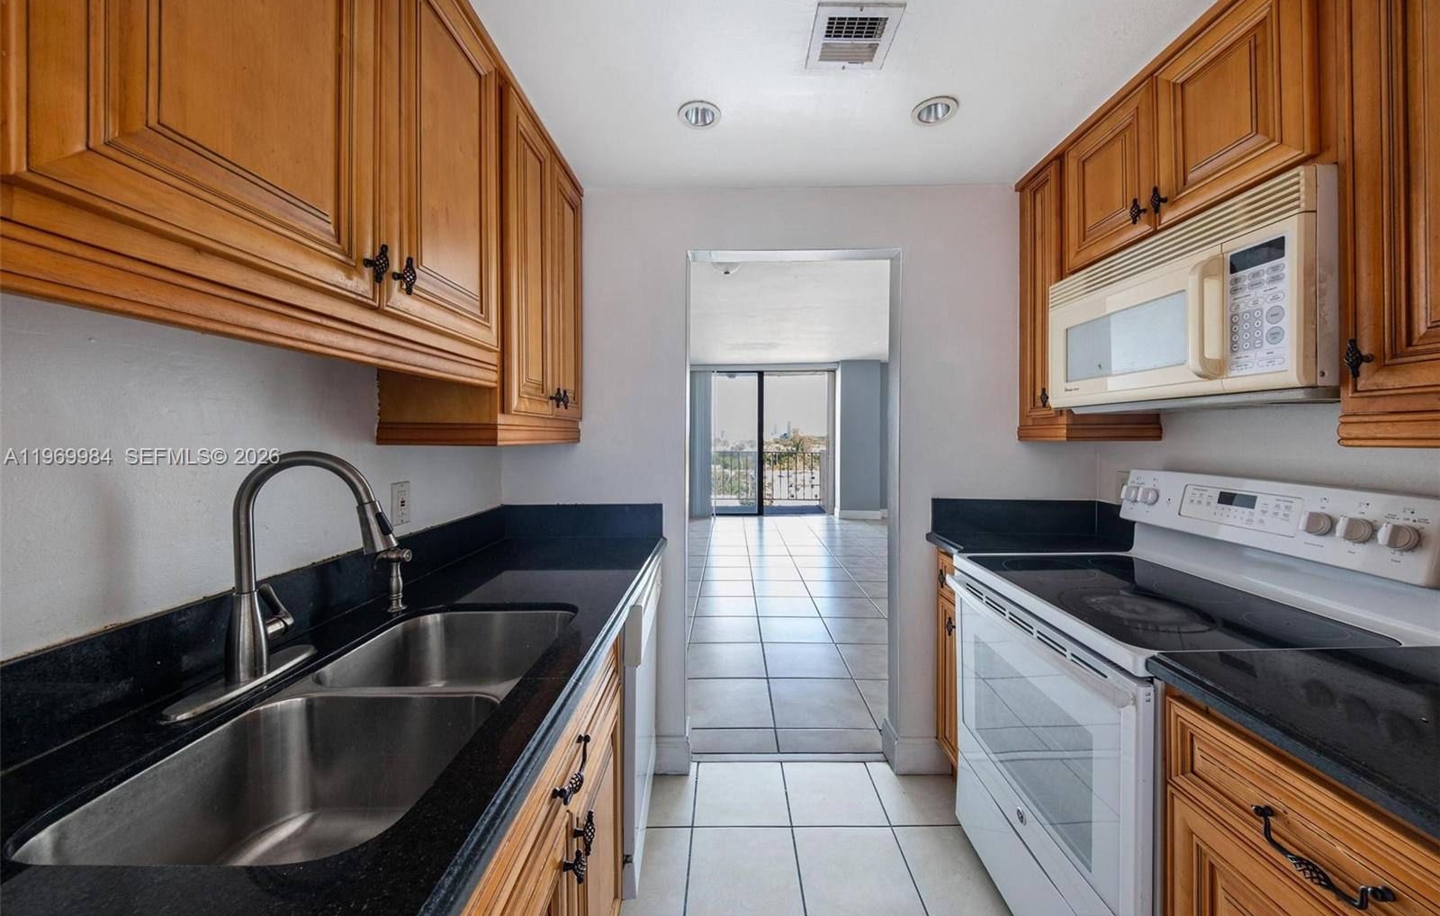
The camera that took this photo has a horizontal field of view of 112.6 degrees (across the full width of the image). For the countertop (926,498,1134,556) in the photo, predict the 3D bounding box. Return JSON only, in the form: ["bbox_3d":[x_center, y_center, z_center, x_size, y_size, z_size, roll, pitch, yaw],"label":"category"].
[{"bbox_3d":[1.125,0.251,1.710,0.670,0.174,0.320,0,2,1],"label":"countertop"}]

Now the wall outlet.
[{"bbox_3d":[-0.842,0.121,1.273,0.008,0.116,0.074,0,3,1],"label":"wall outlet"}]

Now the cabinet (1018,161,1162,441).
[{"bbox_3d":[1.305,-0.550,1.730,0.320,0.975,0.280,0,2,1],"label":"cabinet"}]

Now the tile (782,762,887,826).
[{"bbox_3d":[0.411,1.231,1.763,0.326,0.010,0.314,0,2,1],"label":"tile"}]

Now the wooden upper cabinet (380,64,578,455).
[{"bbox_3d":[-0.680,-0.516,1.474,0.319,0.944,0.690,0,3,1],"label":"wooden upper cabinet"}]

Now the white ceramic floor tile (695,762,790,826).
[{"bbox_3d":[0.079,1.231,1.763,0.327,0.010,0.314,0,2,1],"label":"white ceramic floor tile"}]

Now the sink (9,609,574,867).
[{"bbox_3d":[-0.514,0.469,0.790,0.395,0.195,0.720,0,2,1],"label":"sink"}]

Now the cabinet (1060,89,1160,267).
[{"bbox_3d":[1.280,-0.792,1.407,0.314,0.412,0.330,0,3,1],"label":"cabinet"}]

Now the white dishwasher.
[{"bbox_3d":[-0.528,0.789,1.556,0.603,0.845,0.585,0,3,1],"label":"white dishwasher"}]

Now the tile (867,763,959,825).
[{"bbox_3d":[0.759,1.258,1.798,0.340,0.012,0.319,0,3,1],"label":"tile"}]

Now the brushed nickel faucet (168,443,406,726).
[{"bbox_3d":[-0.651,0.170,0.759,0.295,0.378,0.229,0,3,1],"label":"brushed nickel faucet"}]

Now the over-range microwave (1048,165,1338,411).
[{"bbox_3d":[1.254,-0.344,1.220,0.395,0.415,0.720,0,2,1],"label":"over-range microwave"}]

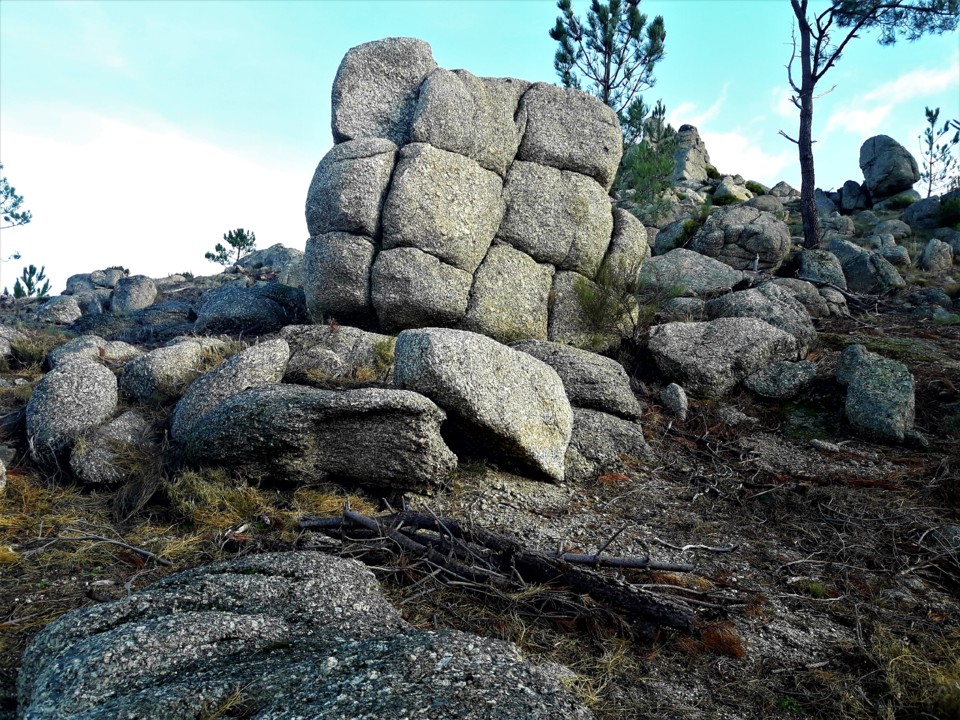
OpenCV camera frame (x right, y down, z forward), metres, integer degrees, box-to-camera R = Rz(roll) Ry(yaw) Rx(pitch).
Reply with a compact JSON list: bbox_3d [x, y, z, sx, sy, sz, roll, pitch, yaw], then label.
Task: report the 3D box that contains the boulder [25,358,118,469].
[{"bbox_3d":[-3.998,0.507,7.600,0.814,1.013,0.733,2,-4,-28],"label":"boulder"}]

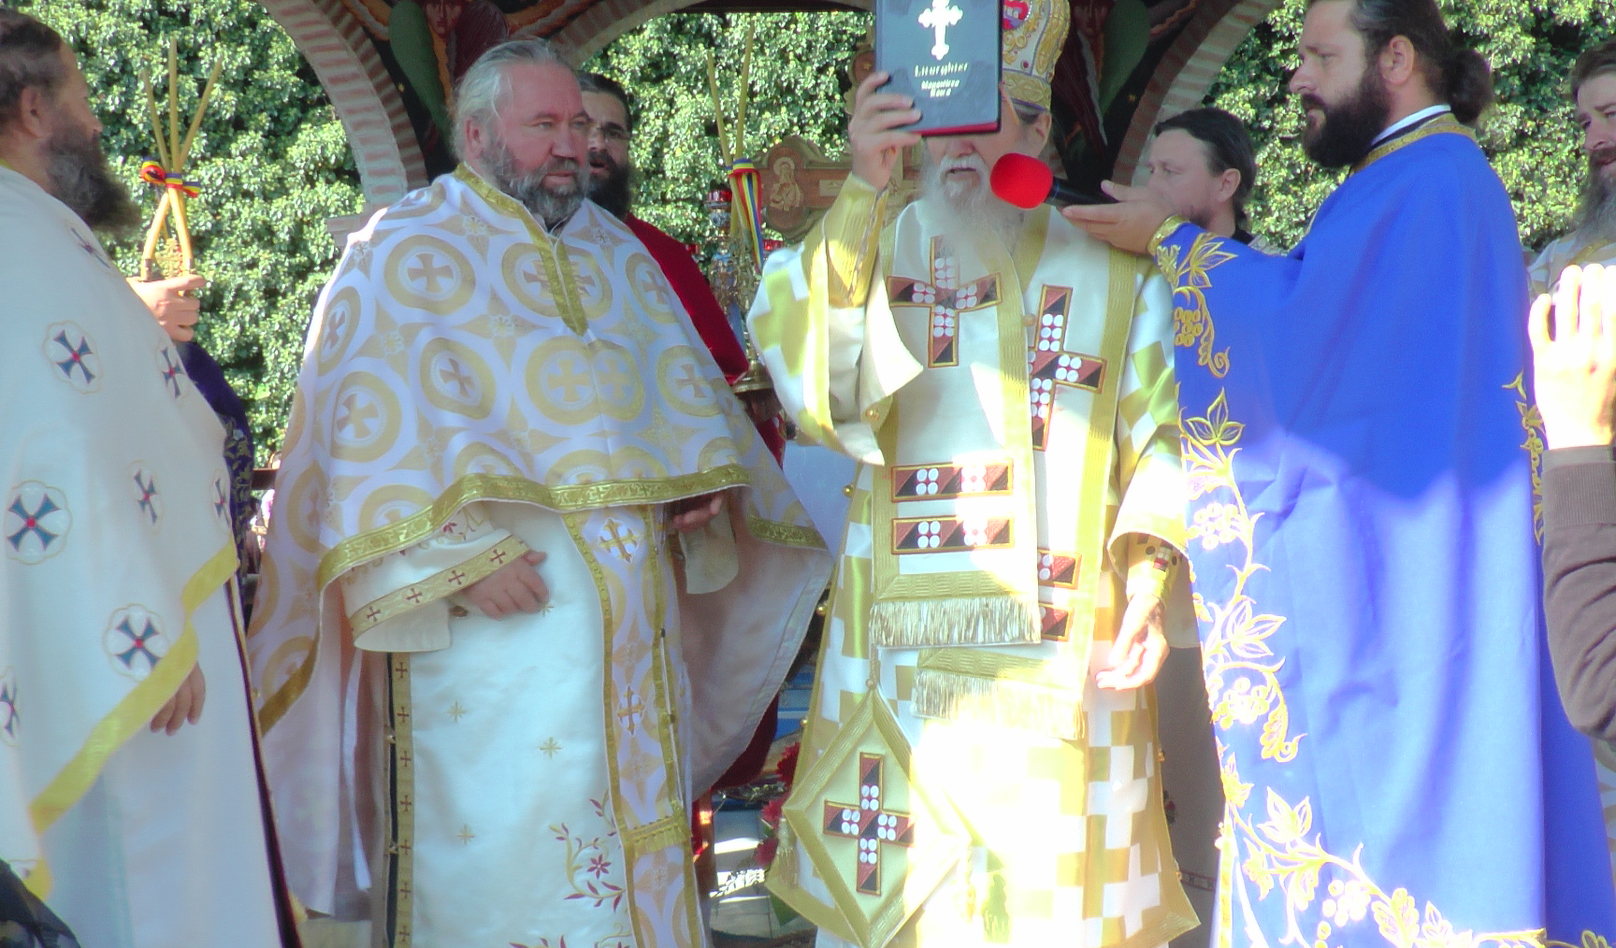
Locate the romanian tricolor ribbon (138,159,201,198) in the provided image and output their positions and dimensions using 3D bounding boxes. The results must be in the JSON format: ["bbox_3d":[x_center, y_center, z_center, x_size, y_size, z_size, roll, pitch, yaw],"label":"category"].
[{"bbox_3d":[-1.096,-0.505,3.200,0.102,0.065,0.050,0,1,-8],"label":"romanian tricolor ribbon"}]

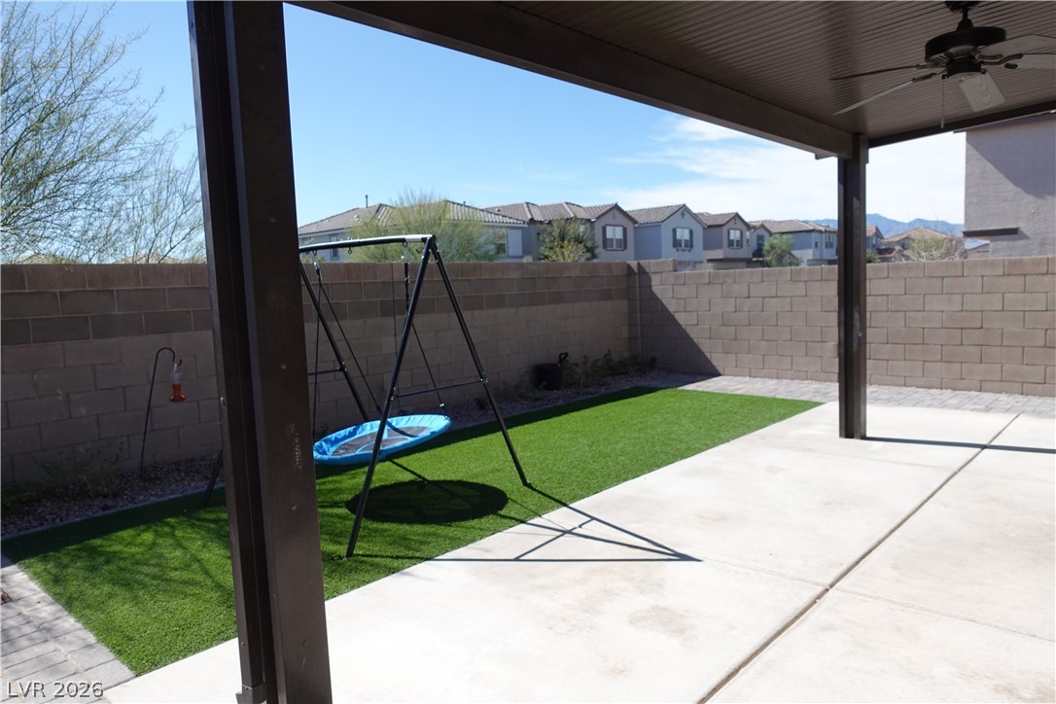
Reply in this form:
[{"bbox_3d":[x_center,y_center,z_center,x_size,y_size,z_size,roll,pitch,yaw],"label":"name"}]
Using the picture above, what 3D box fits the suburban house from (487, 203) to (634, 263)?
[{"bbox_3d":[0.015,-7.808,54.202,14.000,7.900,10.500,3,7,43],"label":"suburban house"}]

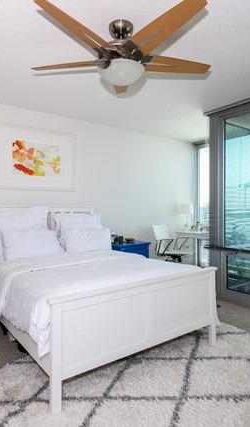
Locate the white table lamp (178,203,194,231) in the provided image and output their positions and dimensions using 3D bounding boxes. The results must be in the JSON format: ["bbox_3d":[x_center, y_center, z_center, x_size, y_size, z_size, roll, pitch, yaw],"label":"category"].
[{"bbox_3d":[1.043,0.067,4.880,0.275,0.484,0.275,0,0,0],"label":"white table lamp"}]

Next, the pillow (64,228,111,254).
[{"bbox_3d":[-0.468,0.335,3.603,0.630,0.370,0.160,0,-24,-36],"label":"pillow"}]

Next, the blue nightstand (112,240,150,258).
[{"bbox_3d":[0.053,0.786,4.171,0.540,0.670,0.380,0,0,-37],"label":"blue nightstand"}]

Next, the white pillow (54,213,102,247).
[{"bbox_3d":[-0.613,0.239,3.681,0.680,0.480,0.200,0,-15,-37],"label":"white pillow"}]

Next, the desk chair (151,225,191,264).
[{"bbox_3d":[0.810,0.659,4.620,0.600,0.920,0.580,0,0,36],"label":"desk chair"}]

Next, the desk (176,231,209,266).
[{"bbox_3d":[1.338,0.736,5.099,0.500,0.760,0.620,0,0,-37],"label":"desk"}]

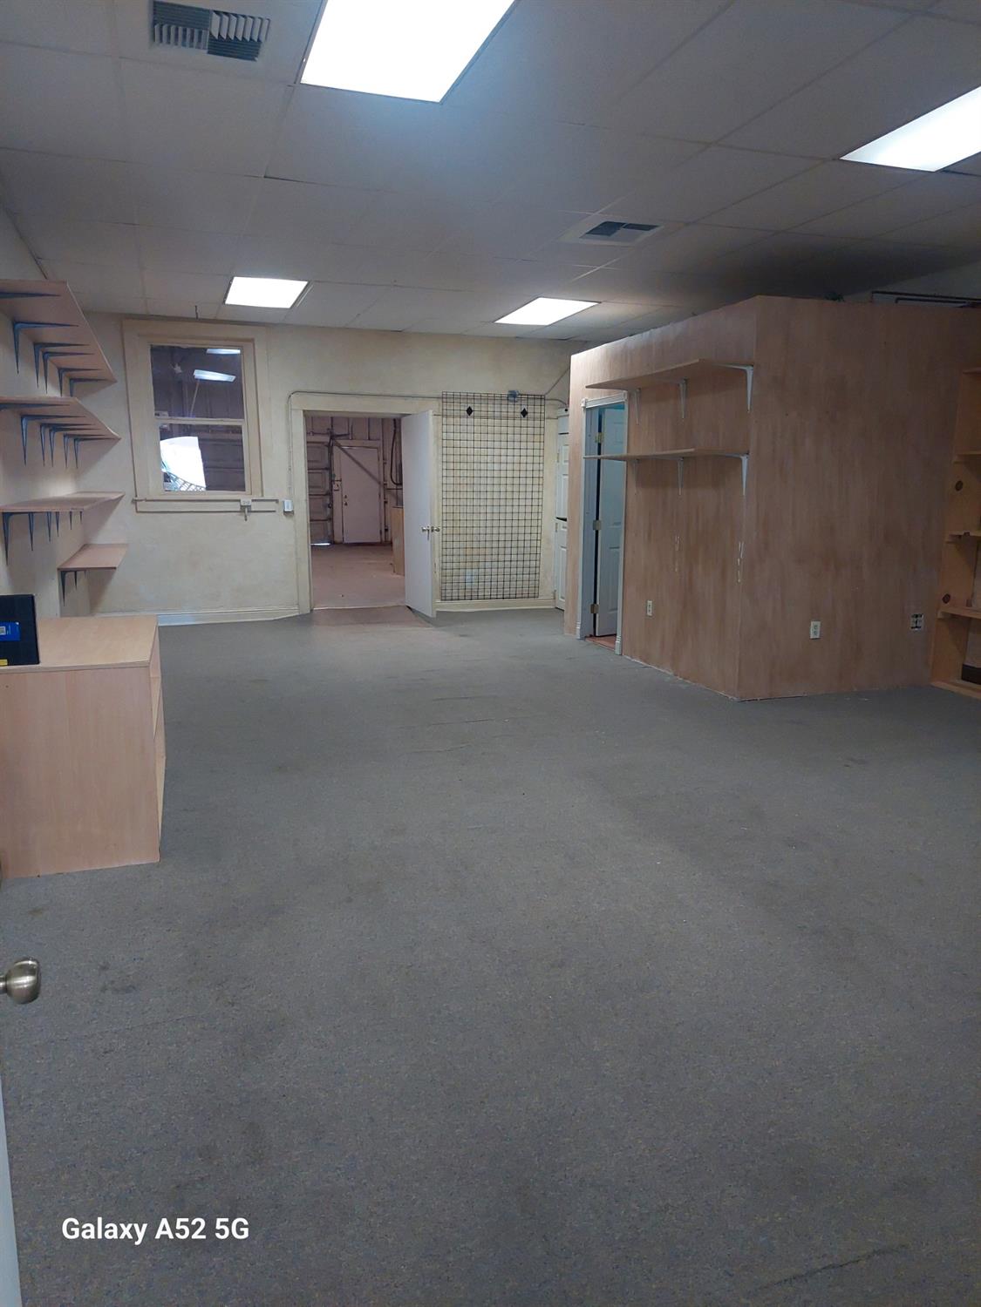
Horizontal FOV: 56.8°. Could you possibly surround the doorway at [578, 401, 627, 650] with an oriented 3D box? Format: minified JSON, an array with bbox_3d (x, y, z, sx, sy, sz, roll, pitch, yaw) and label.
[{"bbox_3d":[1.011,-1.071,7.805,0.120,2.050,0.720,-4,12,-20],"label":"doorway"}]

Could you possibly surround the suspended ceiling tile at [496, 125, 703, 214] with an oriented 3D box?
[{"bbox_3d":[0.502,-2.371,4.477,0.605,0.020,1.202,-4,12,-19],"label":"suspended ceiling tile"}]

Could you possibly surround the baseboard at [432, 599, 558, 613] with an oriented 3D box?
[{"bbox_3d":[0.061,-0.545,10.153,1.400,0.110,0.020,-4,12,-19],"label":"baseboard"}]

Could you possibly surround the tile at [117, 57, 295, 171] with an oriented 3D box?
[{"bbox_3d":[-1.223,-2.245,3.854,0.620,0.020,1.195,-3,12,-19],"label":"tile"}]

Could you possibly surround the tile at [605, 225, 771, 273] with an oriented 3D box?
[{"bbox_3d":[1.262,-2.666,5.992,0.605,0.020,1.202,-4,12,-19],"label":"tile"}]

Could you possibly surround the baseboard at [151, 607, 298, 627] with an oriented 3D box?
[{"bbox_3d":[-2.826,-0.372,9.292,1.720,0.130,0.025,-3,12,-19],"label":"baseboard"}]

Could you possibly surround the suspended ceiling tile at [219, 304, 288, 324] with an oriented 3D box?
[{"bbox_3d":[-2.208,-3.178,8.462,0.588,0.020,0.900,-3,12,-19],"label":"suspended ceiling tile"}]

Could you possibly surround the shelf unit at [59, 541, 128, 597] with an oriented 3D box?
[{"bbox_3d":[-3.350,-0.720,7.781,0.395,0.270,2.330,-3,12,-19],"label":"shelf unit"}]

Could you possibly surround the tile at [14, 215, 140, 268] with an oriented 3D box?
[{"bbox_3d":[-2.641,-2.668,5.907,0.675,0.020,1.250,-3,12,-19],"label":"tile"}]

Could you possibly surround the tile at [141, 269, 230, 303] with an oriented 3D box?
[{"bbox_3d":[-2.426,-2.929,7.235,0.605,0.020,1.202,-4,12,-19],"label":"tile"}]

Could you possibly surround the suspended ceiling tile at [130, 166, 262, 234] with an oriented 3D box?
[{"bbox_3d":[-1.631,-2.485,5.000,0.605,0.020,1.202,-4,12,-19],"label":"suspended ceiling tile"}]

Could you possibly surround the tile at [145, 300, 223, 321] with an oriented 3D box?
[{"bbox_3d":[-2.764,-3.119,8.188,0.605,0.020,0.846,-4,12,-19],"label":"tile"}]

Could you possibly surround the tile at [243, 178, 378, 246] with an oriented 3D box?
[{"bbox_3d":[-1.048,-2.508,5.167,0.600,0.020,1.225,-3,12,-19],"label":"tile"}]

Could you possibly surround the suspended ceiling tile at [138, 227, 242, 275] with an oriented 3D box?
[{"bbox_3d":[-2.036,-2.706,6.116,0.608,0.020,1.240,-3,12,-19],"label":"suspended ceiling tile"}]

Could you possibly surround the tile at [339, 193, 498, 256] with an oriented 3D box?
[{"bbox_3d":[-0.477,-2.544,5.367,0.610,0.020,1.220,-3,12,-19],"label":"tile"}]

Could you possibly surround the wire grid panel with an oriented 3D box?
[{"bbox_3d":[0.030,-1.688,9.903,1.180,2.180,0.020,-4,12,-19],"label":"wire grid panel"}]

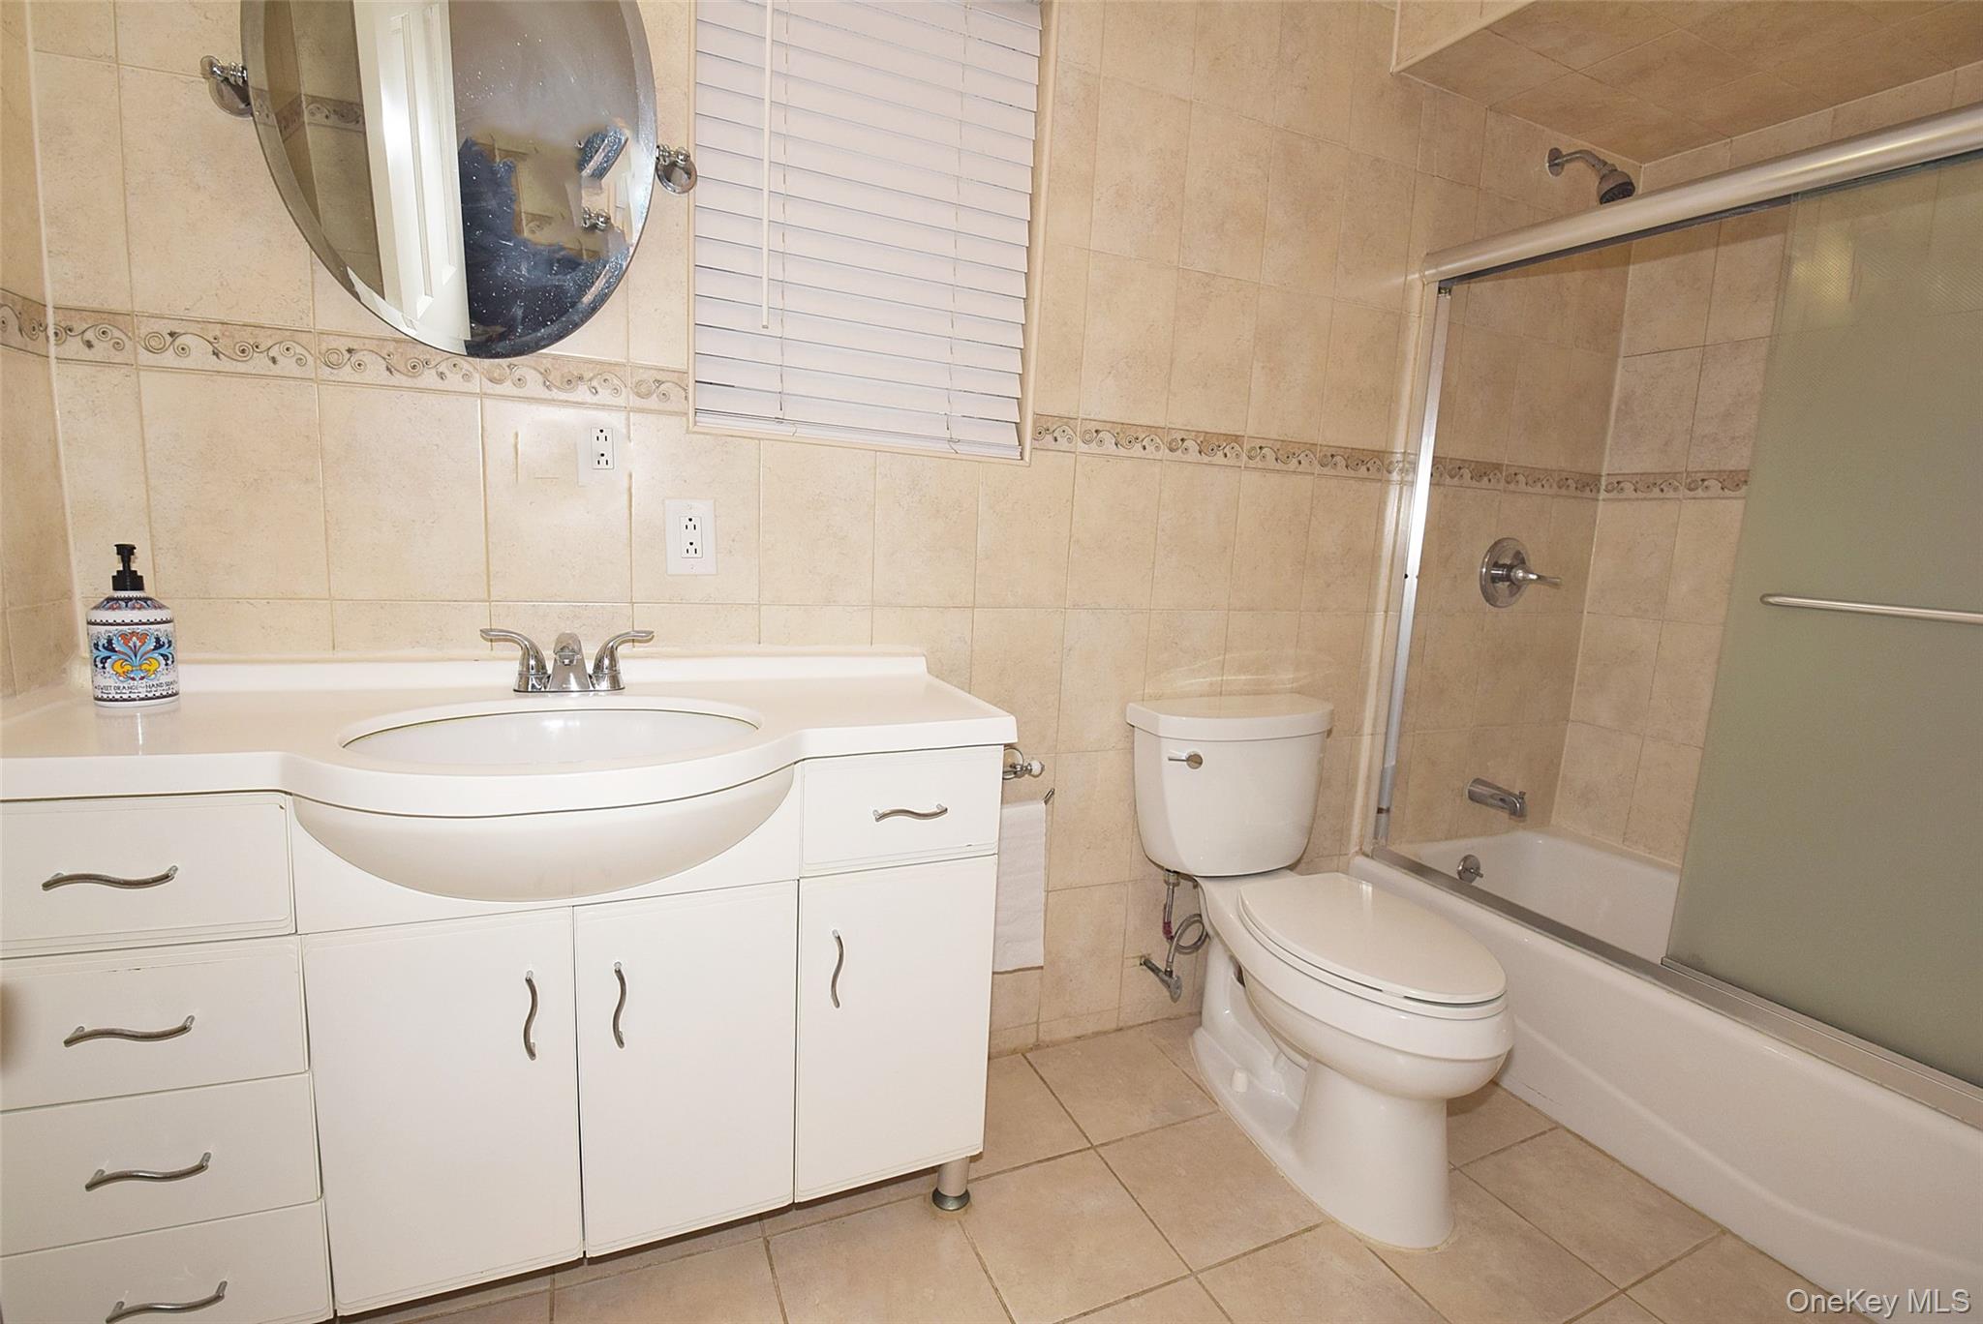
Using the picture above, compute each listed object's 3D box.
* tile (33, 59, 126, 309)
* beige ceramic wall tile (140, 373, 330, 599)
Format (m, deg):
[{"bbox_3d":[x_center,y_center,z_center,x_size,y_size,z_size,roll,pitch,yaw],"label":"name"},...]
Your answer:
[{"bbox_3d":[-1.197,-0.627,1.095,0.081,0.309,0.010,-1,9,-21],"label":"tile"},{"bbox_3d":[-1.091,-0.250,1.201,0.202,0.308,0.010,-1,9,-21],"label":"beige ceramic wall tile"}]

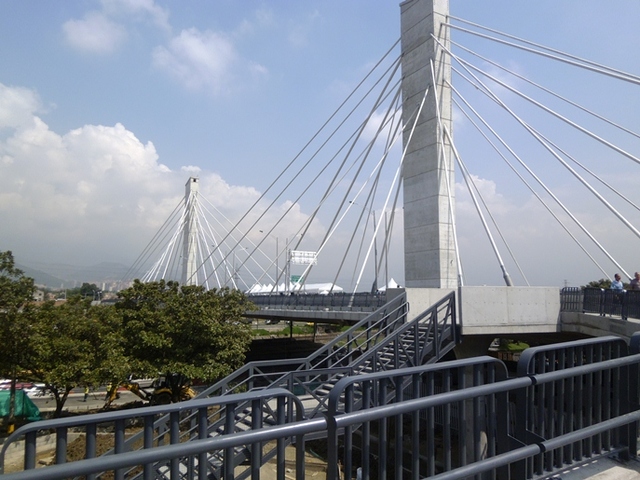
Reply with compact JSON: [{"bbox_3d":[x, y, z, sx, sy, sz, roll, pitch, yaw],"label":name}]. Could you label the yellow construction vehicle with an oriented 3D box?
[{"bbox_3d":[-15.088,13.512,43.300,8.300,3.100,2.400,2,-6,-19],"label":"yellow construction vehicle"}]

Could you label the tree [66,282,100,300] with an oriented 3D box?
[{"bbox_3d":[-103.318,24.464,210.000,12.000,12.000,13.500,0,-5,0],"label":"tree"}]

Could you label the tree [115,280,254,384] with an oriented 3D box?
[{"bbox_3d":[-11.134,8.957,39.500,10.500,11.200,11.200,2,-6,-18],"label":"tree"}]

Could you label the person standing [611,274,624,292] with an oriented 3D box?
[{"bbox_3d":[12.563,2.285,20.300,0.520,1.700,0.340,1,-6,-14],"label":"person standing"}]

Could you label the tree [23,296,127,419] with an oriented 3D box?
[{"bbox_3d":[-19.918,9.614,39.000,8.500,9.800,8.800,2,-6,-18],"label":"tree"}]

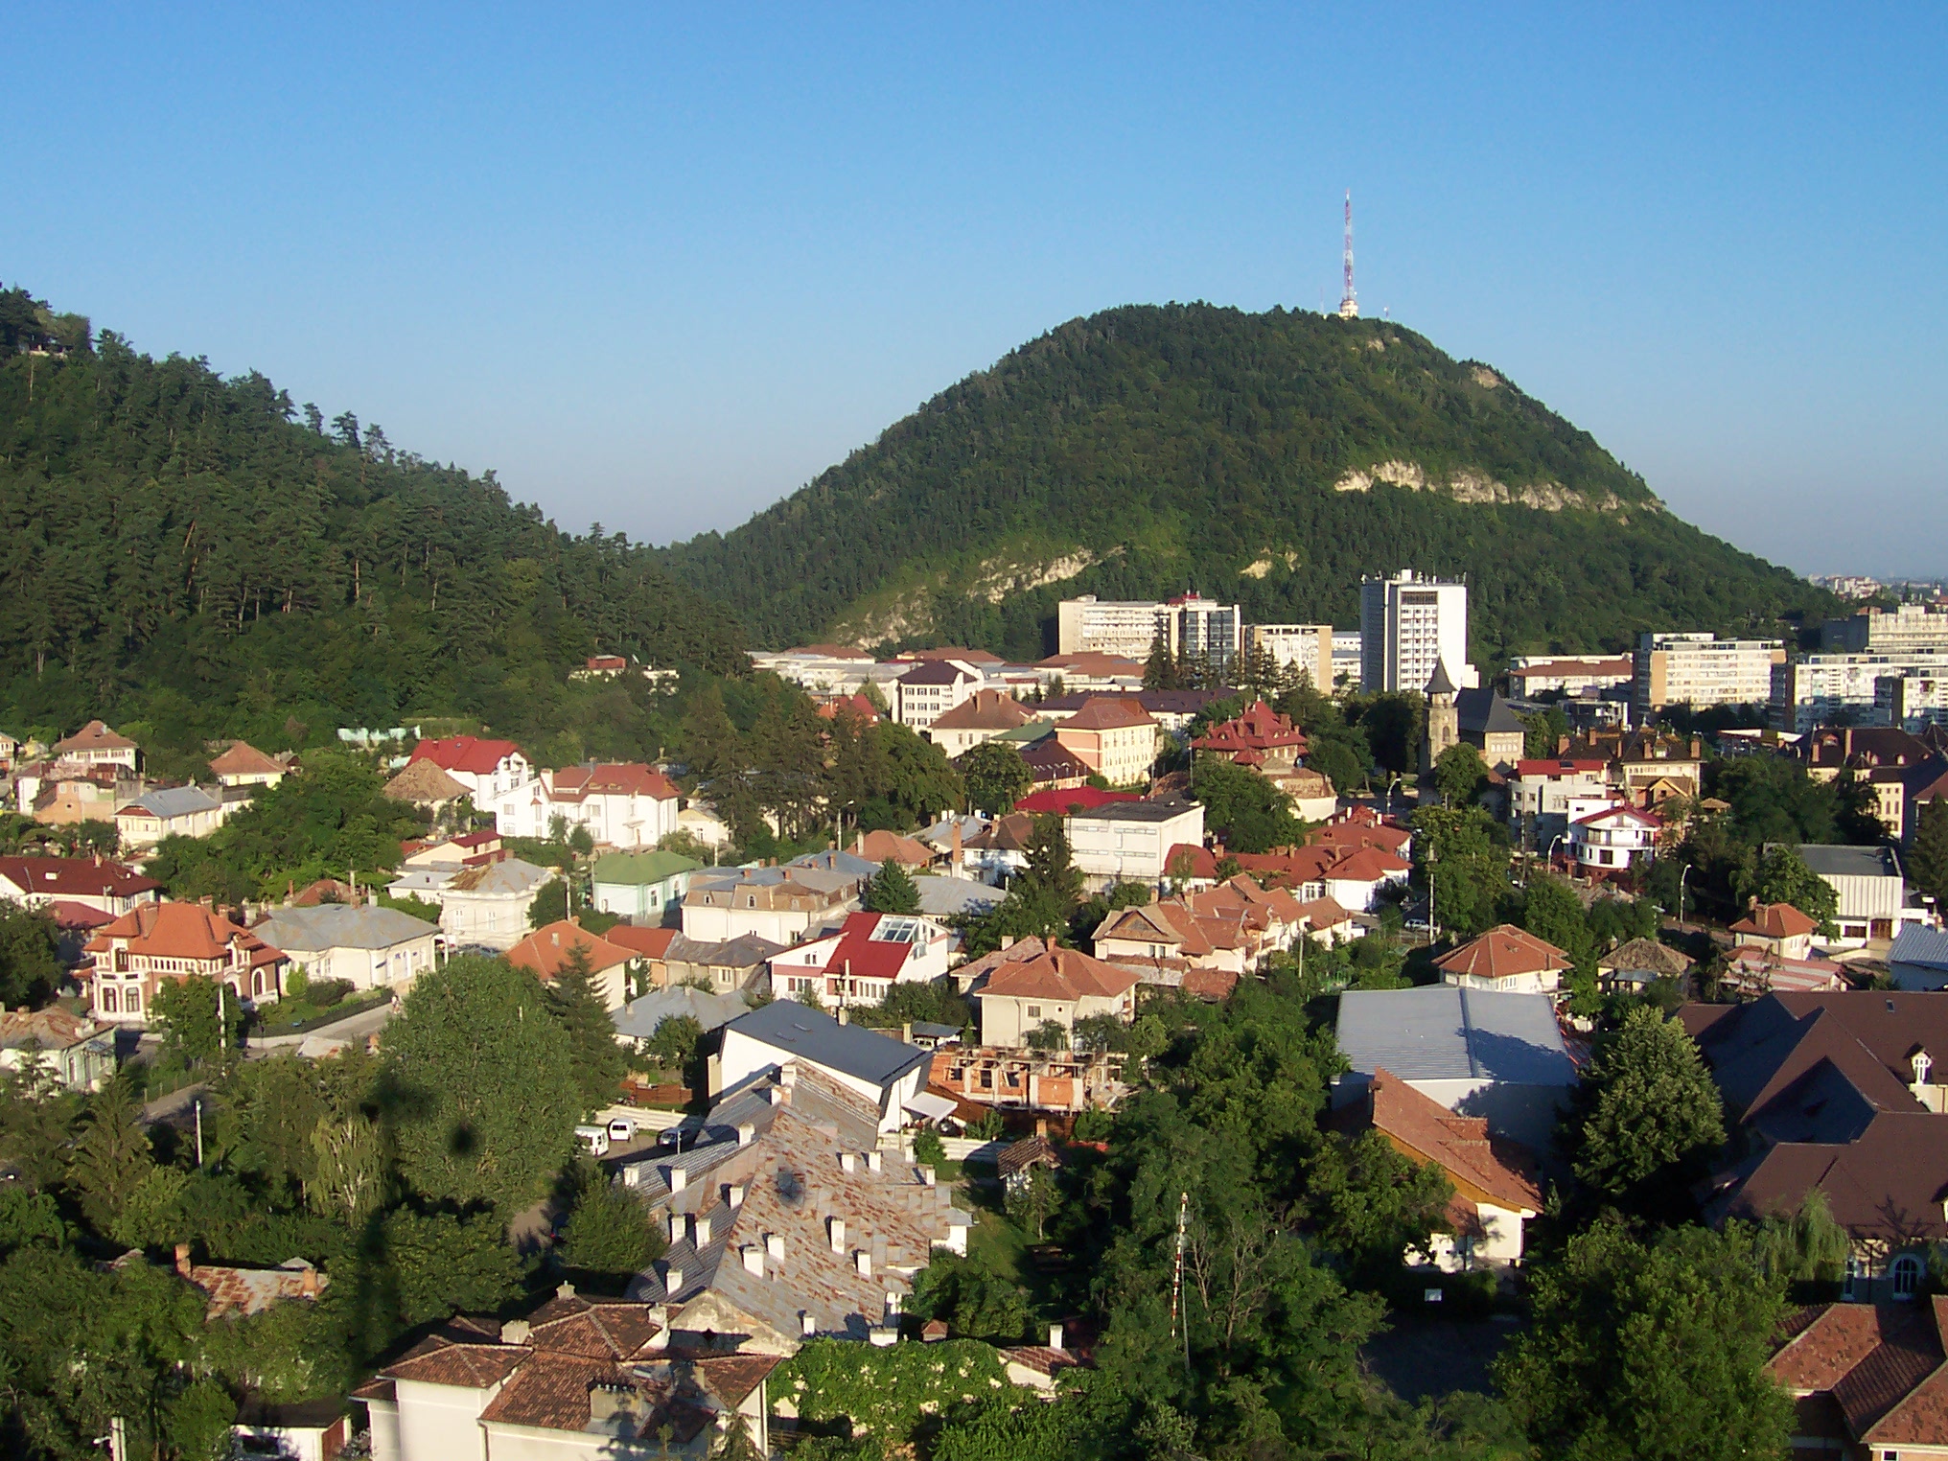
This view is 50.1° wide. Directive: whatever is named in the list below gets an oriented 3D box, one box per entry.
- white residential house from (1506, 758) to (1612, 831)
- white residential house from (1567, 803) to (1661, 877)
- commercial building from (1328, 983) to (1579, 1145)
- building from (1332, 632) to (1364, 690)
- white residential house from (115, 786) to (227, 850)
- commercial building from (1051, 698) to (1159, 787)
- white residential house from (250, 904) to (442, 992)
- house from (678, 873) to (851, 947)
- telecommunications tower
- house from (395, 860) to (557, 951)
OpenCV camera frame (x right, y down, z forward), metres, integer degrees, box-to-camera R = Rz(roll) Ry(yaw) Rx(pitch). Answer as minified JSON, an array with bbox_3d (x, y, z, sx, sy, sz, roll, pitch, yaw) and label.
[{"bbox_3d":[102.610,12.680,368.460,16.500,14.500,11.000,0,5,6],"label":"white residential house"},{"bbox_3d":[105.190,17.850,343.540,13.500,11.700,12.000,1,5,10],"label":"white residential house"},{"bbox_3d":[42.150,30.500,184.260,19.600,7.900,35.000,1,4,11],"label":"commercial building"},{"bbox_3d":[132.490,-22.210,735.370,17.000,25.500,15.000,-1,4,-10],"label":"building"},{"bbox_3d":[-121.470,12.790,314.790,8.400,6.400,13.500,1,5,17],"label":"white residential house"},{"bbox_3d":[27.720,2.040,433.440,19.000,17.300,12.000,-5,6,-44],"label":"commercial building"},{"bbox_3d":[-68.650,23.140,225.560,18.500,7.400,13.000,0,5,14],"label":"white residential house"},{"bbox_3d":[-25.970,22.800,262.120,17.500,9.000,14.000,1,5,15],"label":"house"},{"bbox_3d":[248.270,-315.640,1380.180,12.500,84.520,12.500,0,4,10],"label":"telecommunications tower"},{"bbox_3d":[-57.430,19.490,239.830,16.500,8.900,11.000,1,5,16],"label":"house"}]

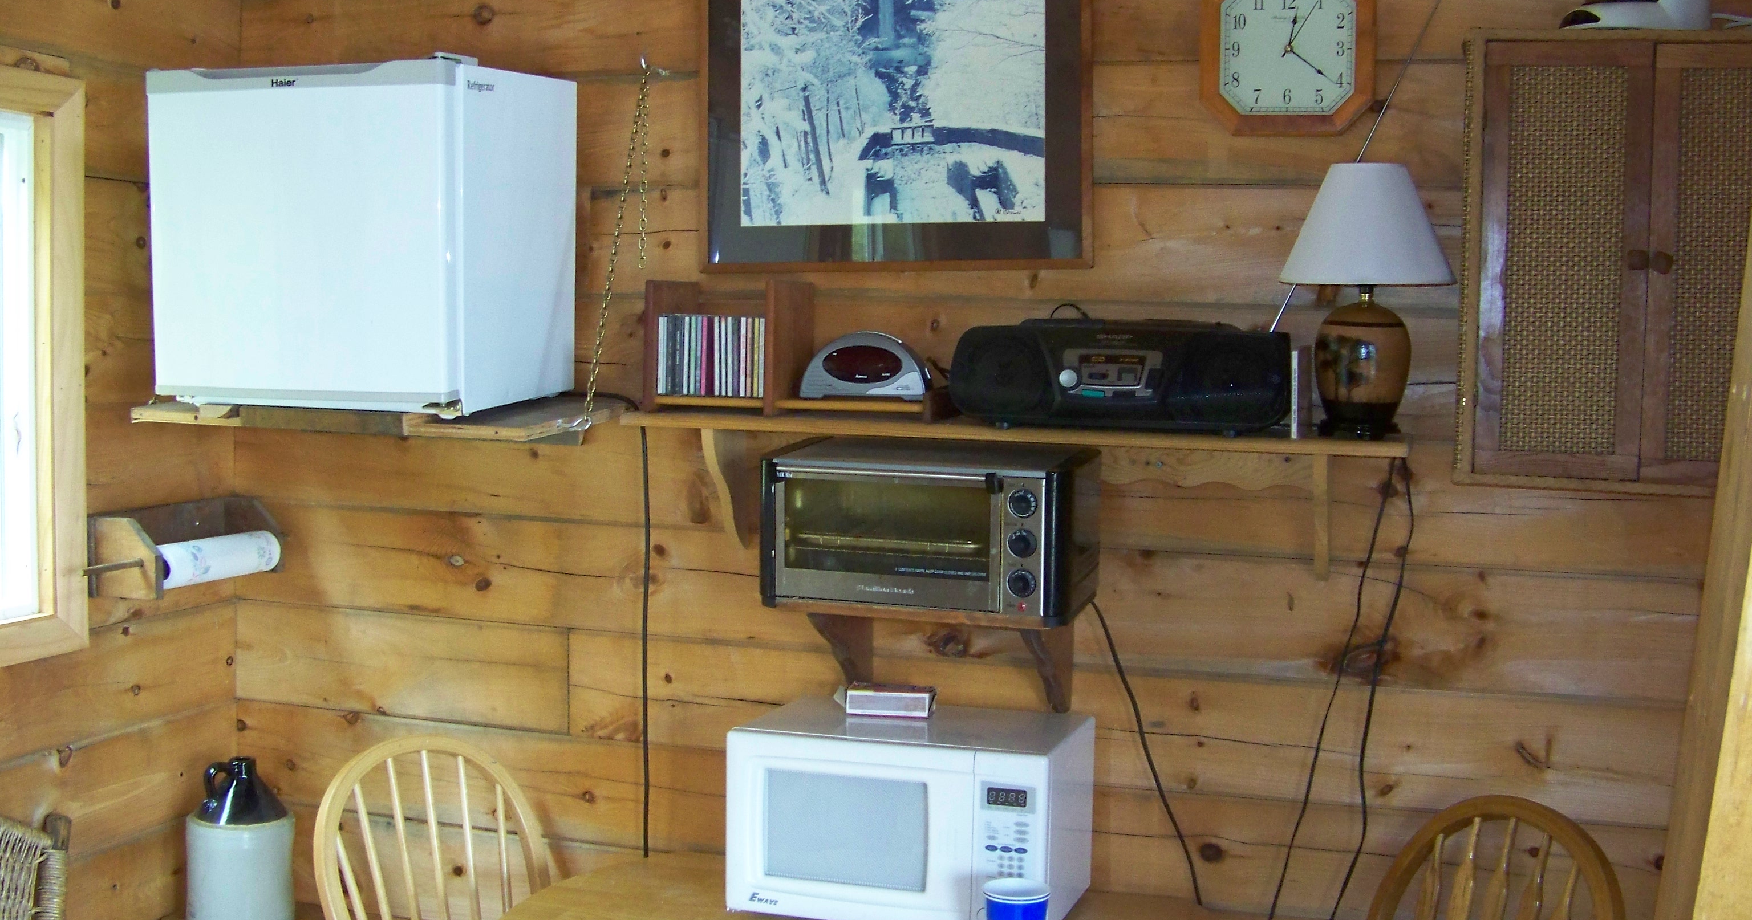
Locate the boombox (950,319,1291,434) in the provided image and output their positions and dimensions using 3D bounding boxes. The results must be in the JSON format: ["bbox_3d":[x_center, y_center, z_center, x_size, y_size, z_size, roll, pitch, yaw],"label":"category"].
[{"bbox_3d":[0.369,-0.124,2.690,0.480,0.156,0.210,2,4,18],"label":"boombox"}]

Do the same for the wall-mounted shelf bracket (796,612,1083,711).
[{"bbox_3d":[0.102,0.311,2.771,0.350,0.190,0.315,2,4,18],"label":"wall-mounted shelf bracket"}]

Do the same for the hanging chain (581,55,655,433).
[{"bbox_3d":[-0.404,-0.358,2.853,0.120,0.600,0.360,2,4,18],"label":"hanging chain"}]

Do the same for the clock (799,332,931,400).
[{"bbox_3d":[-0.006,-0.145,2.817,0.203,0.100,0.090,2,4,18],"label":"clock"}]

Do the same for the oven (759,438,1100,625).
[{"bbox_3d":[0.090,0.102,2.725,0.447,0.220,0.320,2,4,18],"label":"oven"}]

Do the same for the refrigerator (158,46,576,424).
[{"bbox_3d":[-0.767,-0.339,2.767,0.487,0.500,0.460,3,8,13],"label":"refrigerator"}]

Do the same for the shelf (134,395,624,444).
[{"bbox_3d":[-0.710,-0.060,2.873,0.599,0.050,0.620,2,4,18],"label":"shelf"}]

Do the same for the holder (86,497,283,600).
[{"bbox_3d":[-1.186,0.150,3.127,0.142,0.133,0.347,2,4,18],"label":"holder"}]

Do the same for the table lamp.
[{"bbox_3d":[0.691,-0.225,2.562,0.252,0.380,0.252,2,4,18],"label":"table lamp"}]

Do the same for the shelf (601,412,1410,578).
[{"bbox_3d":[0.197,0.056,2.800,1.190,0.218,0.210,2,4,18],"label":"shelf"}]

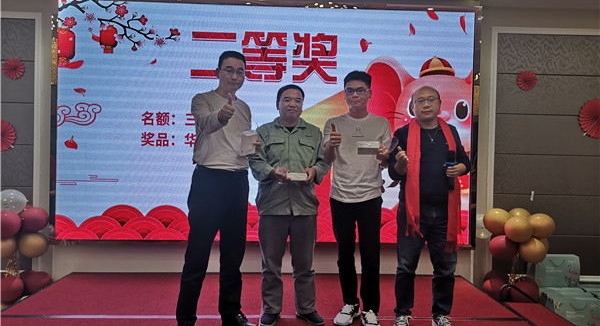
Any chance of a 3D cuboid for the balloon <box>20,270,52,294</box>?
[{"bbox_3d":[-2.401,1.108,4.240,0.260,0.255,0.260,1,1,-2],"label":"balloon"}]

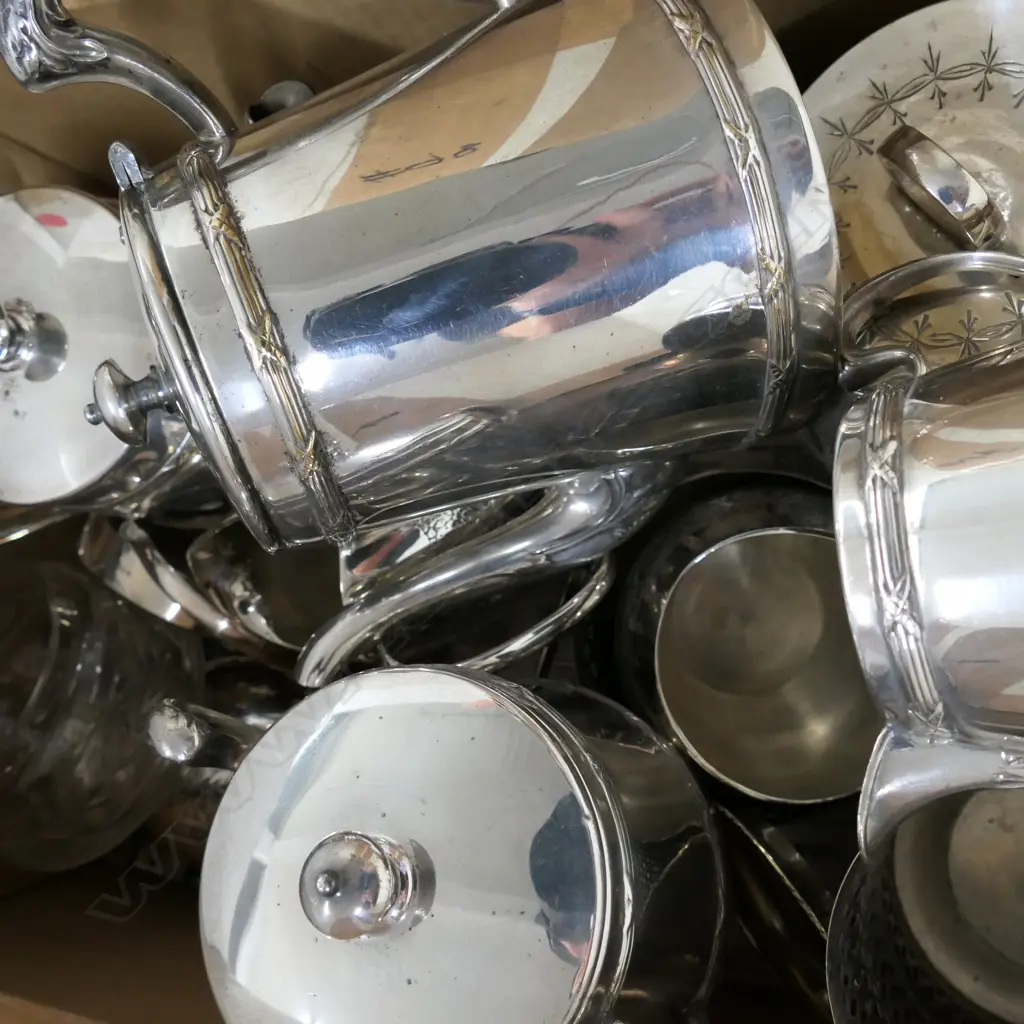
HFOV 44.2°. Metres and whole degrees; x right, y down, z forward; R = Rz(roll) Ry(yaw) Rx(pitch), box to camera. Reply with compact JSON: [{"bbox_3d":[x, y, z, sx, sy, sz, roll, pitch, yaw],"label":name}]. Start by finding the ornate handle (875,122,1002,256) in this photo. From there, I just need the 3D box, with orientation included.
[{"bbox_3d":[0.153,-0.115,0.450,0.016,0.019,0.048,-42,68,14],"label":"ornate handle"}]

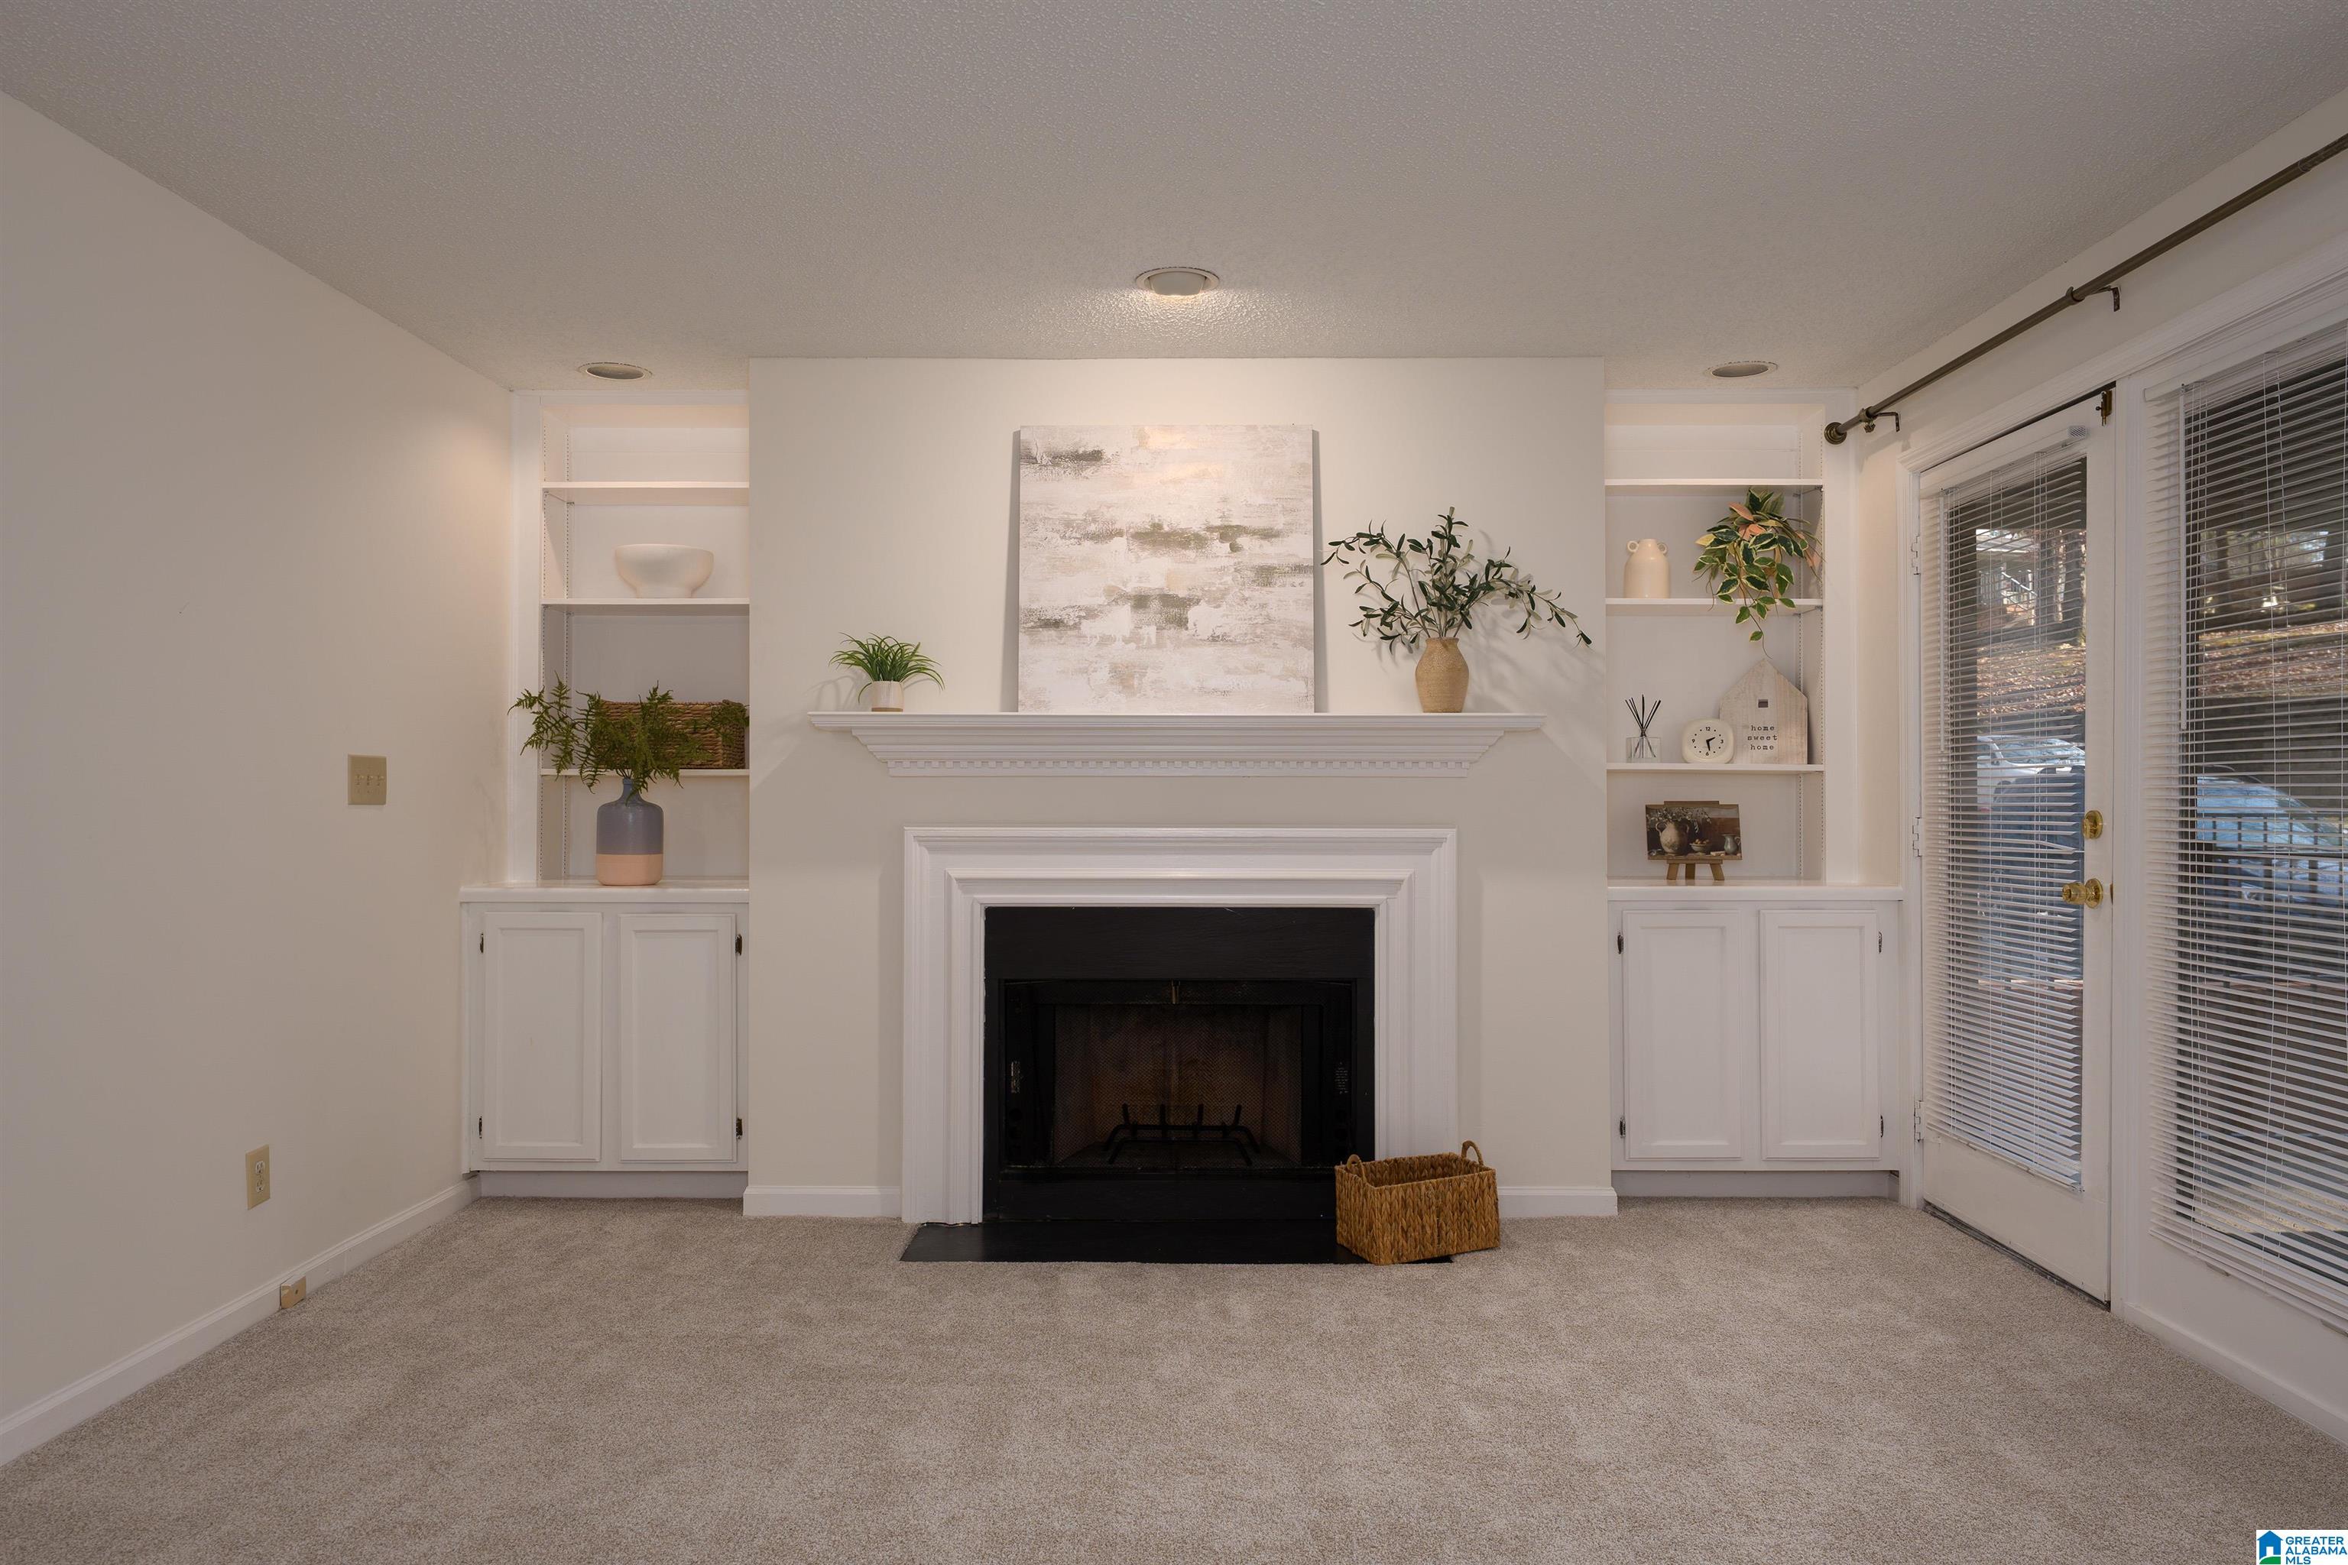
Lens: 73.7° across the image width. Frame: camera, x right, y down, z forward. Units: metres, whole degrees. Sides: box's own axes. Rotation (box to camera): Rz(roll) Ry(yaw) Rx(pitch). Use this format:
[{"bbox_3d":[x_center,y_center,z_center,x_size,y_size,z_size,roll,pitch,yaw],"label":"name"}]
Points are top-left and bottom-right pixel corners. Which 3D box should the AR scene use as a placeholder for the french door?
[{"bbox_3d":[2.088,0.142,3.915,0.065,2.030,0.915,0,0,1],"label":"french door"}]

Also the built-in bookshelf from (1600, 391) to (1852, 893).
[{"bbox_3d":[1.645,-0.438,4.857,0.840,1.490,0.270,0,-1,1],"label":"built-in bookshelf"}]

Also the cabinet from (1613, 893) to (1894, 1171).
[{"bbox_3d":[1.636,0.702,4.693,0.820,0.795,0.560,0,-1,1],"label":"cabinet"}]

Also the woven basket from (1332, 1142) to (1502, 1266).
[{"bbox_3d":[0.645,1.091,4.130,0.400,0.250,0.225,0,0,-27],"label":"woven basket"}]

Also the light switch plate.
[{"bbox_3d":[-2.028,-0.004,3.952,0.012,0.124,0.175,0,-1,1],"label":"light switch plate"}]

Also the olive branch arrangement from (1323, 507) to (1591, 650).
[{"bbox_3d":[0.760,-0.547,4.199,0.710,0.390,0.360,0,-1,1],"label":"olive branch arrangement"}]

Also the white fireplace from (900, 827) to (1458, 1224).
[{"bbox_3d":[0.018,0.667,4.317,1.515,1.074,0.090,0,-1,1],"label":"white fireplace"}]

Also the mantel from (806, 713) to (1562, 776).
[{"bbox_3d":[0.007,-0.101,4.290,1.970,0.172,0.215,0,0,0],"label":"mantel"}]

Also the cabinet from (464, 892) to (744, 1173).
[{"bbox_3d":[-1.607,0.711,4.730,0.825,0.795,0.560,0,-1,1],"label":"cabinet"}]

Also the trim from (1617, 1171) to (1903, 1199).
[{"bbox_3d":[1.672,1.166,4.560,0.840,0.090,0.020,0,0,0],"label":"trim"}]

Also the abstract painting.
[{"bbox_3d":[-0.018,-0.583,4.320,0.800,0.795,0.035,0,-4,1],"label":"abstract painting"}]

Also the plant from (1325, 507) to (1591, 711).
[{"bbox_3d":[0.763,-0.462,4.235,0.690,0.550,0.360,0,0,0],"label":"plant"}]

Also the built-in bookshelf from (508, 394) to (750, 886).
[{"bbox_3d":[-1.610,-0.440,4.900,0.820,1.495,0.310,0,0,0],"label":"built-in bookshelf"}]

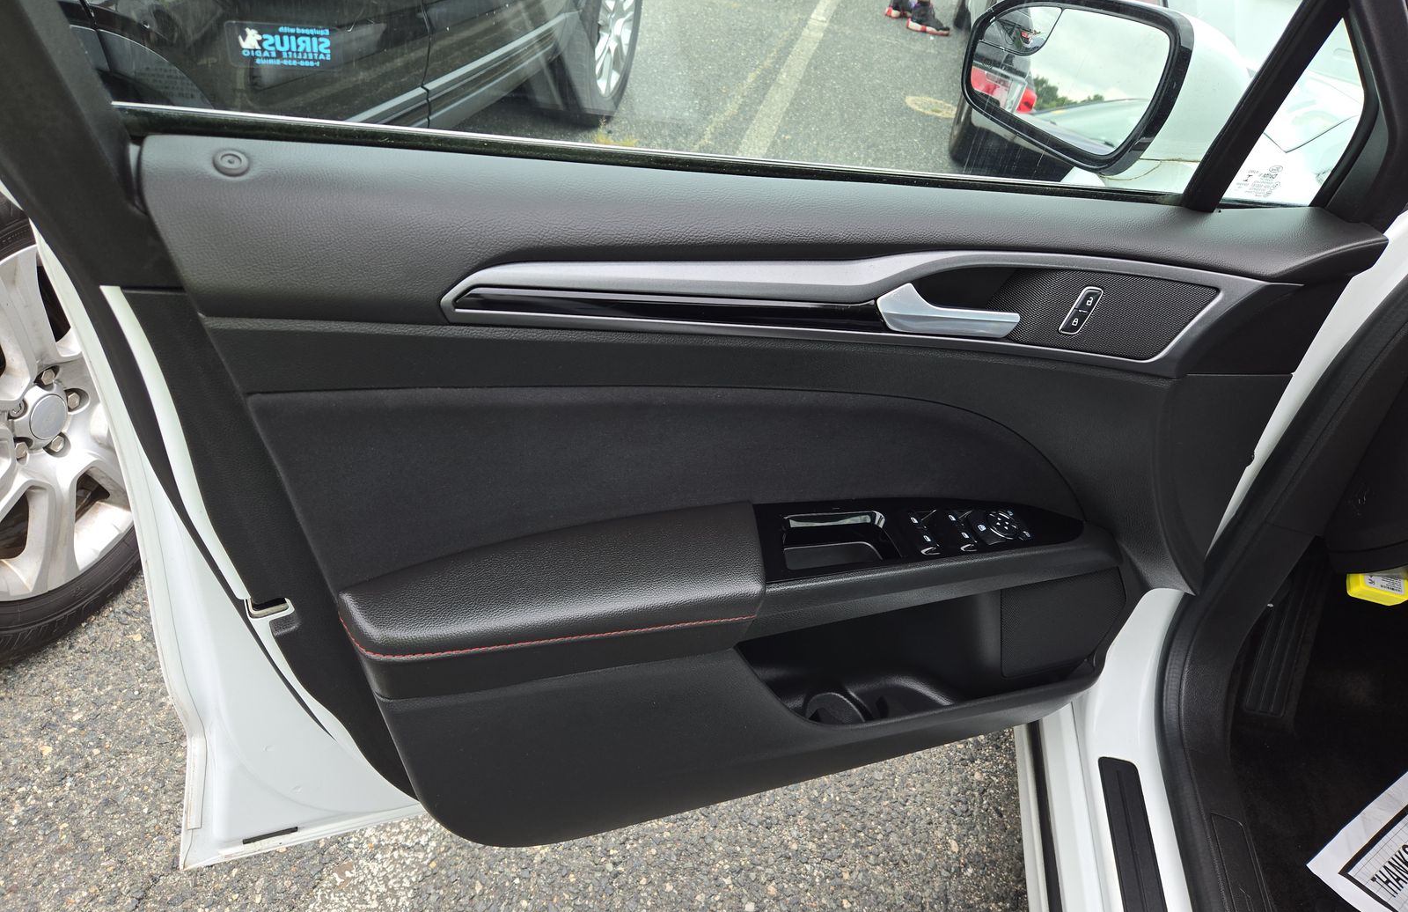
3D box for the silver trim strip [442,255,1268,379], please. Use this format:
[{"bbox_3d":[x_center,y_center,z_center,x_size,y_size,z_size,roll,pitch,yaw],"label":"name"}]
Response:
[{"bbox_3d":[0.175,-0.108,0.748,0.750,0.105,0.045,-2,39,-24],"label":"silver trim strip"}]

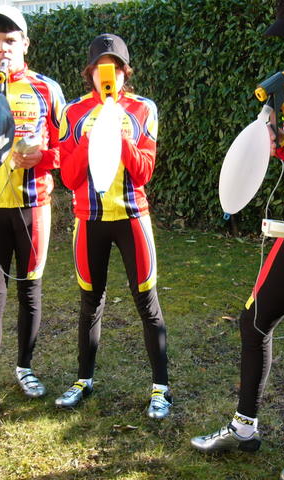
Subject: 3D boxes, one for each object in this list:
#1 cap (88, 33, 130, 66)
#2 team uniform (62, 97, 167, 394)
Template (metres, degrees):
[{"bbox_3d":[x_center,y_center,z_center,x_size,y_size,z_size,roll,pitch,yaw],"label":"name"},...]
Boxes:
[{"bbox_3d":[-0.136,-0.789,2.691,0.175,0.145,0.260,-1,13,-2],"label":"cap"},{"bbox_3d":[-0.120,0.028,2.882,0.460,1.360,0.360,-1,13,-4],"label":"team uniform"}]

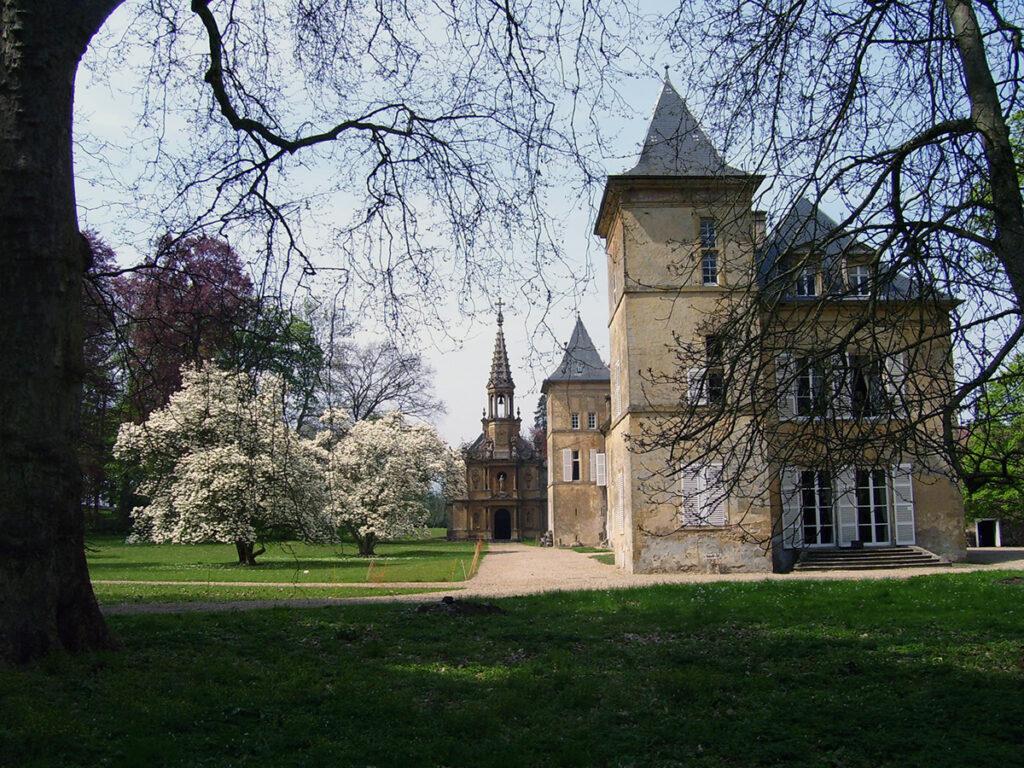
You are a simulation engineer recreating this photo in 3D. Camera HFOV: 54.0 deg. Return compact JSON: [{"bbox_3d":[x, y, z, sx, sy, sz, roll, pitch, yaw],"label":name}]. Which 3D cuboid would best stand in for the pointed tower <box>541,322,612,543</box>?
[{"bbox_3d":[5.515,3.632,82.172,5.551,18.816,6.000,-1,-8,0],"label":"pointed tower"}]

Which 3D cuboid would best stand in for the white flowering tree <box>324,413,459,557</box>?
[{"bbox_3d":[-6.365,5.376,53.802,7.546,7.672,7.546,-1,-8,0],"label":"white flowering tree"}]

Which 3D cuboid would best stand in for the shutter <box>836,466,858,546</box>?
[{"bbox_3d":[11.956,4.365,35.843,0.747,2.864,0.060,-1,-8,0],"label":"shutter"}]

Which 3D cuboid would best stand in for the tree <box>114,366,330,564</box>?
[{"bbox_3d":[-13.046,3.685,45.483,9.869,8.945,9.200,-1,-8,0],"label":"tree"}]

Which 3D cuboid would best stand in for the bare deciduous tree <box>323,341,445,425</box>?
[{"bbox_3d":[-11.180,5.140,86.169,10.800,17.766,10.800,-1,-8,0],"label":"bare deciduous tree"}]

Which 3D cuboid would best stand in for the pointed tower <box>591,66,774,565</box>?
[{"bbox_3d":[6.005,-2.639,36.751,5.346,18.568,6.100,-1,-8,0],"label":"pointed tower"}]

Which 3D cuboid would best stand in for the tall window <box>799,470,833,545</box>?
[{"bbox_3d":[10.954,4.461,36.036,1.199,2.666,0.150,-1,-8,0],"label":"tall window"}]

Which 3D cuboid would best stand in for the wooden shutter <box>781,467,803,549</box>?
[{"bbox_3d":[9.979,4.393,35.847,0.712,2.953,0.060,-1,-8,0],"label":"wooden shutter"}]

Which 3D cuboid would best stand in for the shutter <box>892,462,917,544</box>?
[{"bbox_3d":[13.997,4.291,35.845,0.765,2.872,0.060,-1,-8,0],"label":"shutter"}]

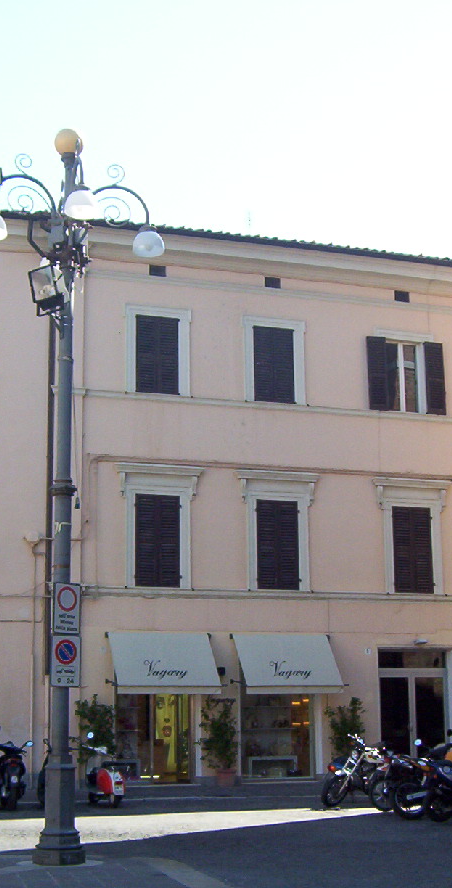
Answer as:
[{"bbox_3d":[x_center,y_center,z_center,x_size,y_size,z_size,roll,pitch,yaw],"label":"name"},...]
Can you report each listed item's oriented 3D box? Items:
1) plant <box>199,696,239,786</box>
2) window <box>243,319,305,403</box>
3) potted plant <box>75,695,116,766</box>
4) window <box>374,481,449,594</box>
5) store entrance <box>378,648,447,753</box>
[{"bbox_3d":[-0.155,5.889,24.447,0.605,1.706,0.640,4,-13,-19],"label":"plant"},{"bbox_3d":[1.062,-1.827,26.998,1.300,1.837,0.200,4,-13,-19],"label":"window"},{"bbox_3d":[-2.684,6.130,25.444,0.850,1.869,0.800,3,-12,-19],"label":"potted plant"},{"bbox_3d":[4.235,2.140,28.182,1.769,2.609,0.280,3,-13,-18],"label":"window"},{"bbox_3d":[4.155,6.010,27.584,1.643,2.812,0.200,3,-13,-18],"label":"store entrance"}]

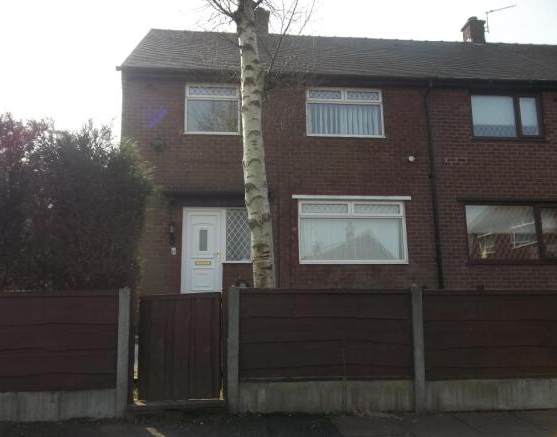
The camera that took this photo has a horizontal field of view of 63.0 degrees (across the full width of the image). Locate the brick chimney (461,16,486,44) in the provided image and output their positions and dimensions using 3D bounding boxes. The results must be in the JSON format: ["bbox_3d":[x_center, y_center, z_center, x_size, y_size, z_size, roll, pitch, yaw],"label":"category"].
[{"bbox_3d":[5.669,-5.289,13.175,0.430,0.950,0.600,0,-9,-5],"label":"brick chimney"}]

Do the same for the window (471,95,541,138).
[{"bbox_3d":[4.988,-2.219,9.933,1.611,0.996,0.100,0,-9,-5],"label":"window"}]

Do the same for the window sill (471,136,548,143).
[{"bbox_3d":[5.017,-1.696,9.797,1.710,0.091,0.120,0,-9,-5],"label":"window sill"}]

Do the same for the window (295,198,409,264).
[{"bbox_3d":[1.505,0.280,9.200,2.224,1.262,0.100,0,-9,-5],"label":"window"}]

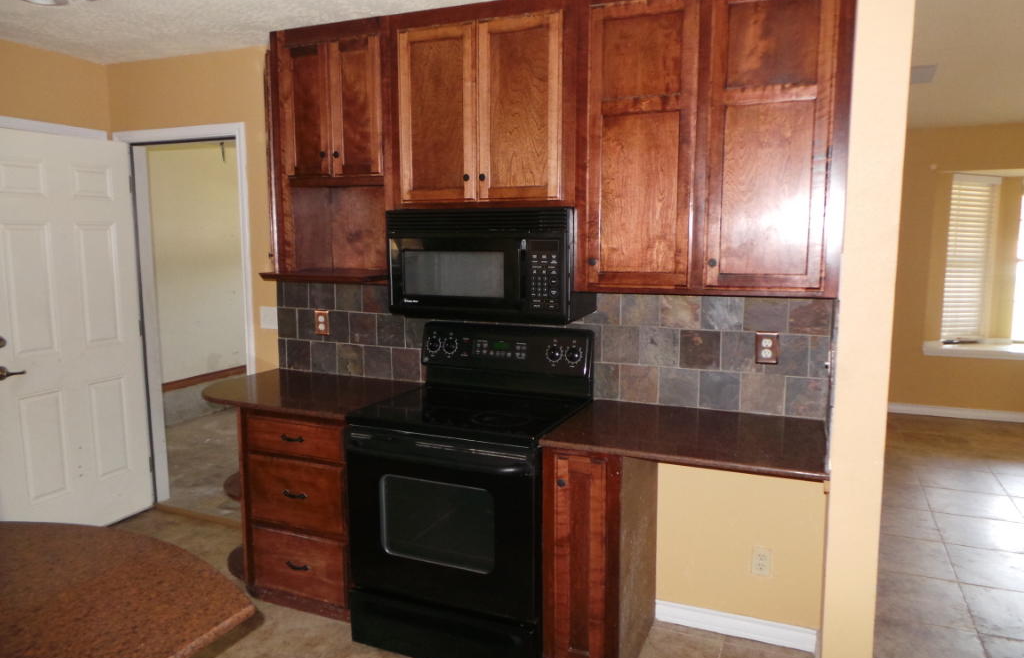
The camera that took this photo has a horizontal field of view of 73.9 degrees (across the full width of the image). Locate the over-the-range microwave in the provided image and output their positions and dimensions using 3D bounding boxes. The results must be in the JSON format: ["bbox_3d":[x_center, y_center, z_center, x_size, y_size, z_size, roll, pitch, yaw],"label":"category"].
[{"bbox_3d":[-0.074,-0.264,2.710,0.752,0.405,0.383,3,9,23],"label":"over-the-range microwave"}]

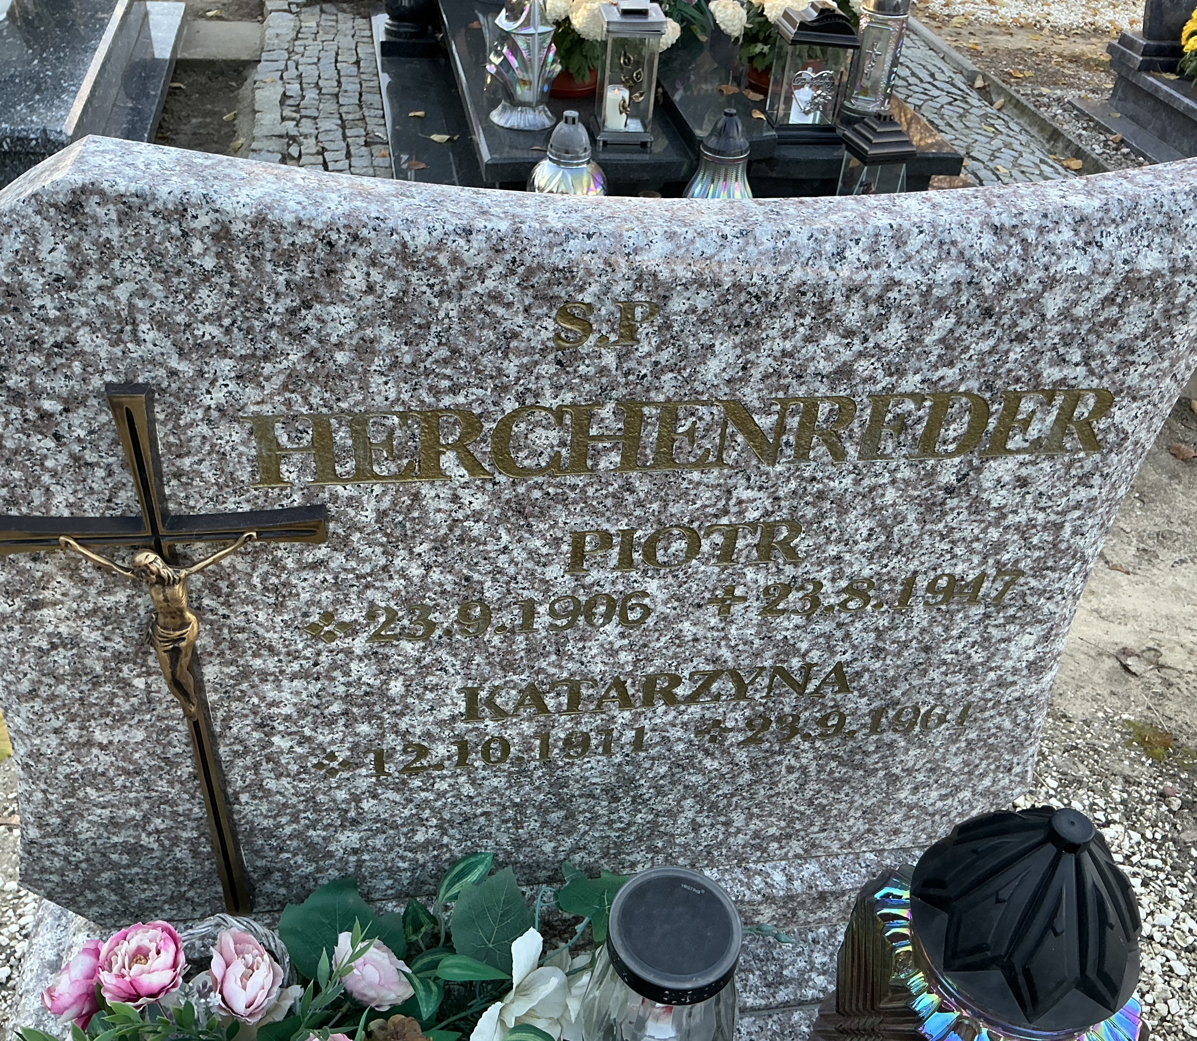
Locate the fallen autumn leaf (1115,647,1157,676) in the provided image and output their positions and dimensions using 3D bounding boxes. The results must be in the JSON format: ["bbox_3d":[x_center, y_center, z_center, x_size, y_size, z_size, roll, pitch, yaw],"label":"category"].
[{"bbox_3d":[0.811,0.215,1.692,0.065,0.020,0.060,-2,40,-9],"label":"fallen autumn leaf"}]

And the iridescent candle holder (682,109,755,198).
[{"bbox_3d":[0.232,-0.647,2.146,0.140,0.270,0.140,-2,40,-9],"label":"iridescent candle holder"}]

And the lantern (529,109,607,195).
[{"bbox_3d":[-0.060,-0.643,2.146,0.148,0.270,0.148,-2,40,-9],"label":"lantern"}]

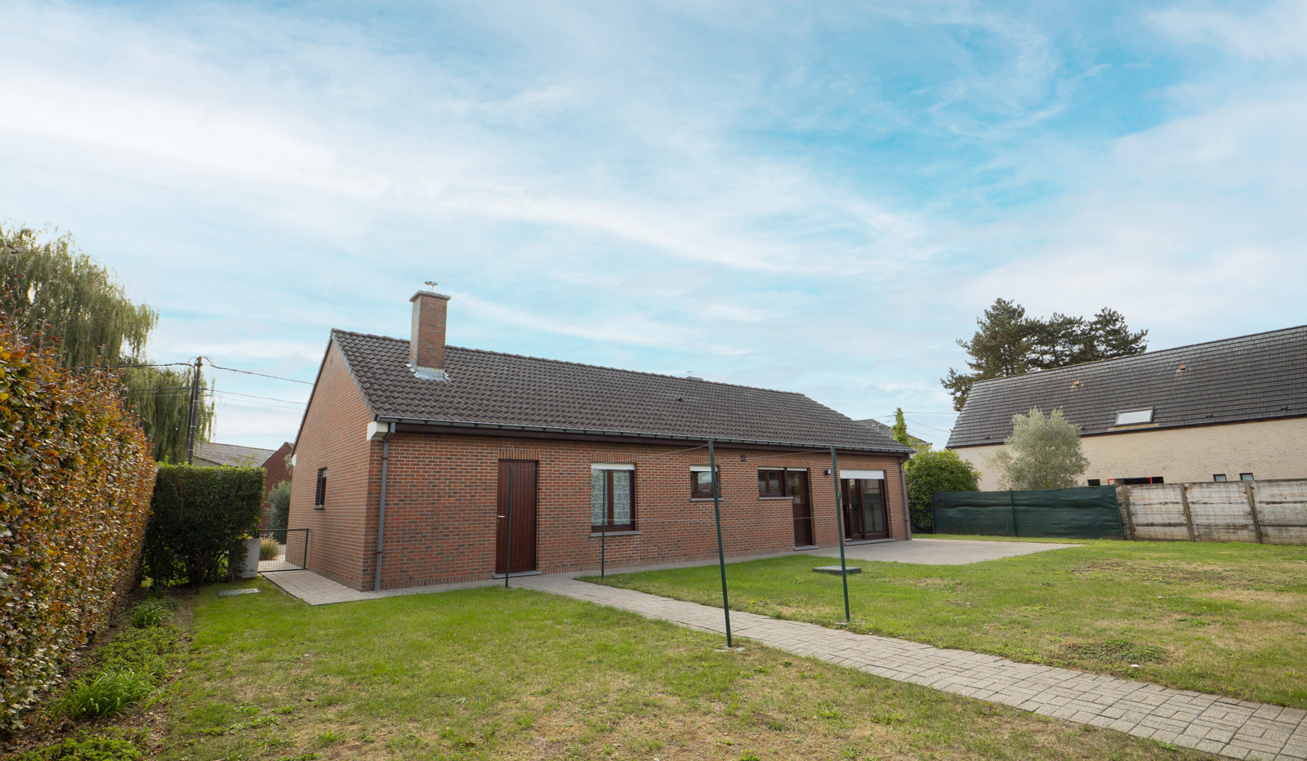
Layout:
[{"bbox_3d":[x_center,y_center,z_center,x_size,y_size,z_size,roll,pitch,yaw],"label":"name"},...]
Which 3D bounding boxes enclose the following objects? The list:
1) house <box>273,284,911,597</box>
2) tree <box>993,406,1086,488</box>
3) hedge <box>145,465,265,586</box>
[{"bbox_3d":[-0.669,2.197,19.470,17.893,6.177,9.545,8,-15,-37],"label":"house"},{"bbox_3d":[14.232,3.289,22.406,3.000,4.550,3.000,8,-15,-37],"label":"tree"},{"bbox_3d":[-8.837,2.821,11.780,2.050,2.250,0.950,8,-15,-37],"label":"hedge"}]

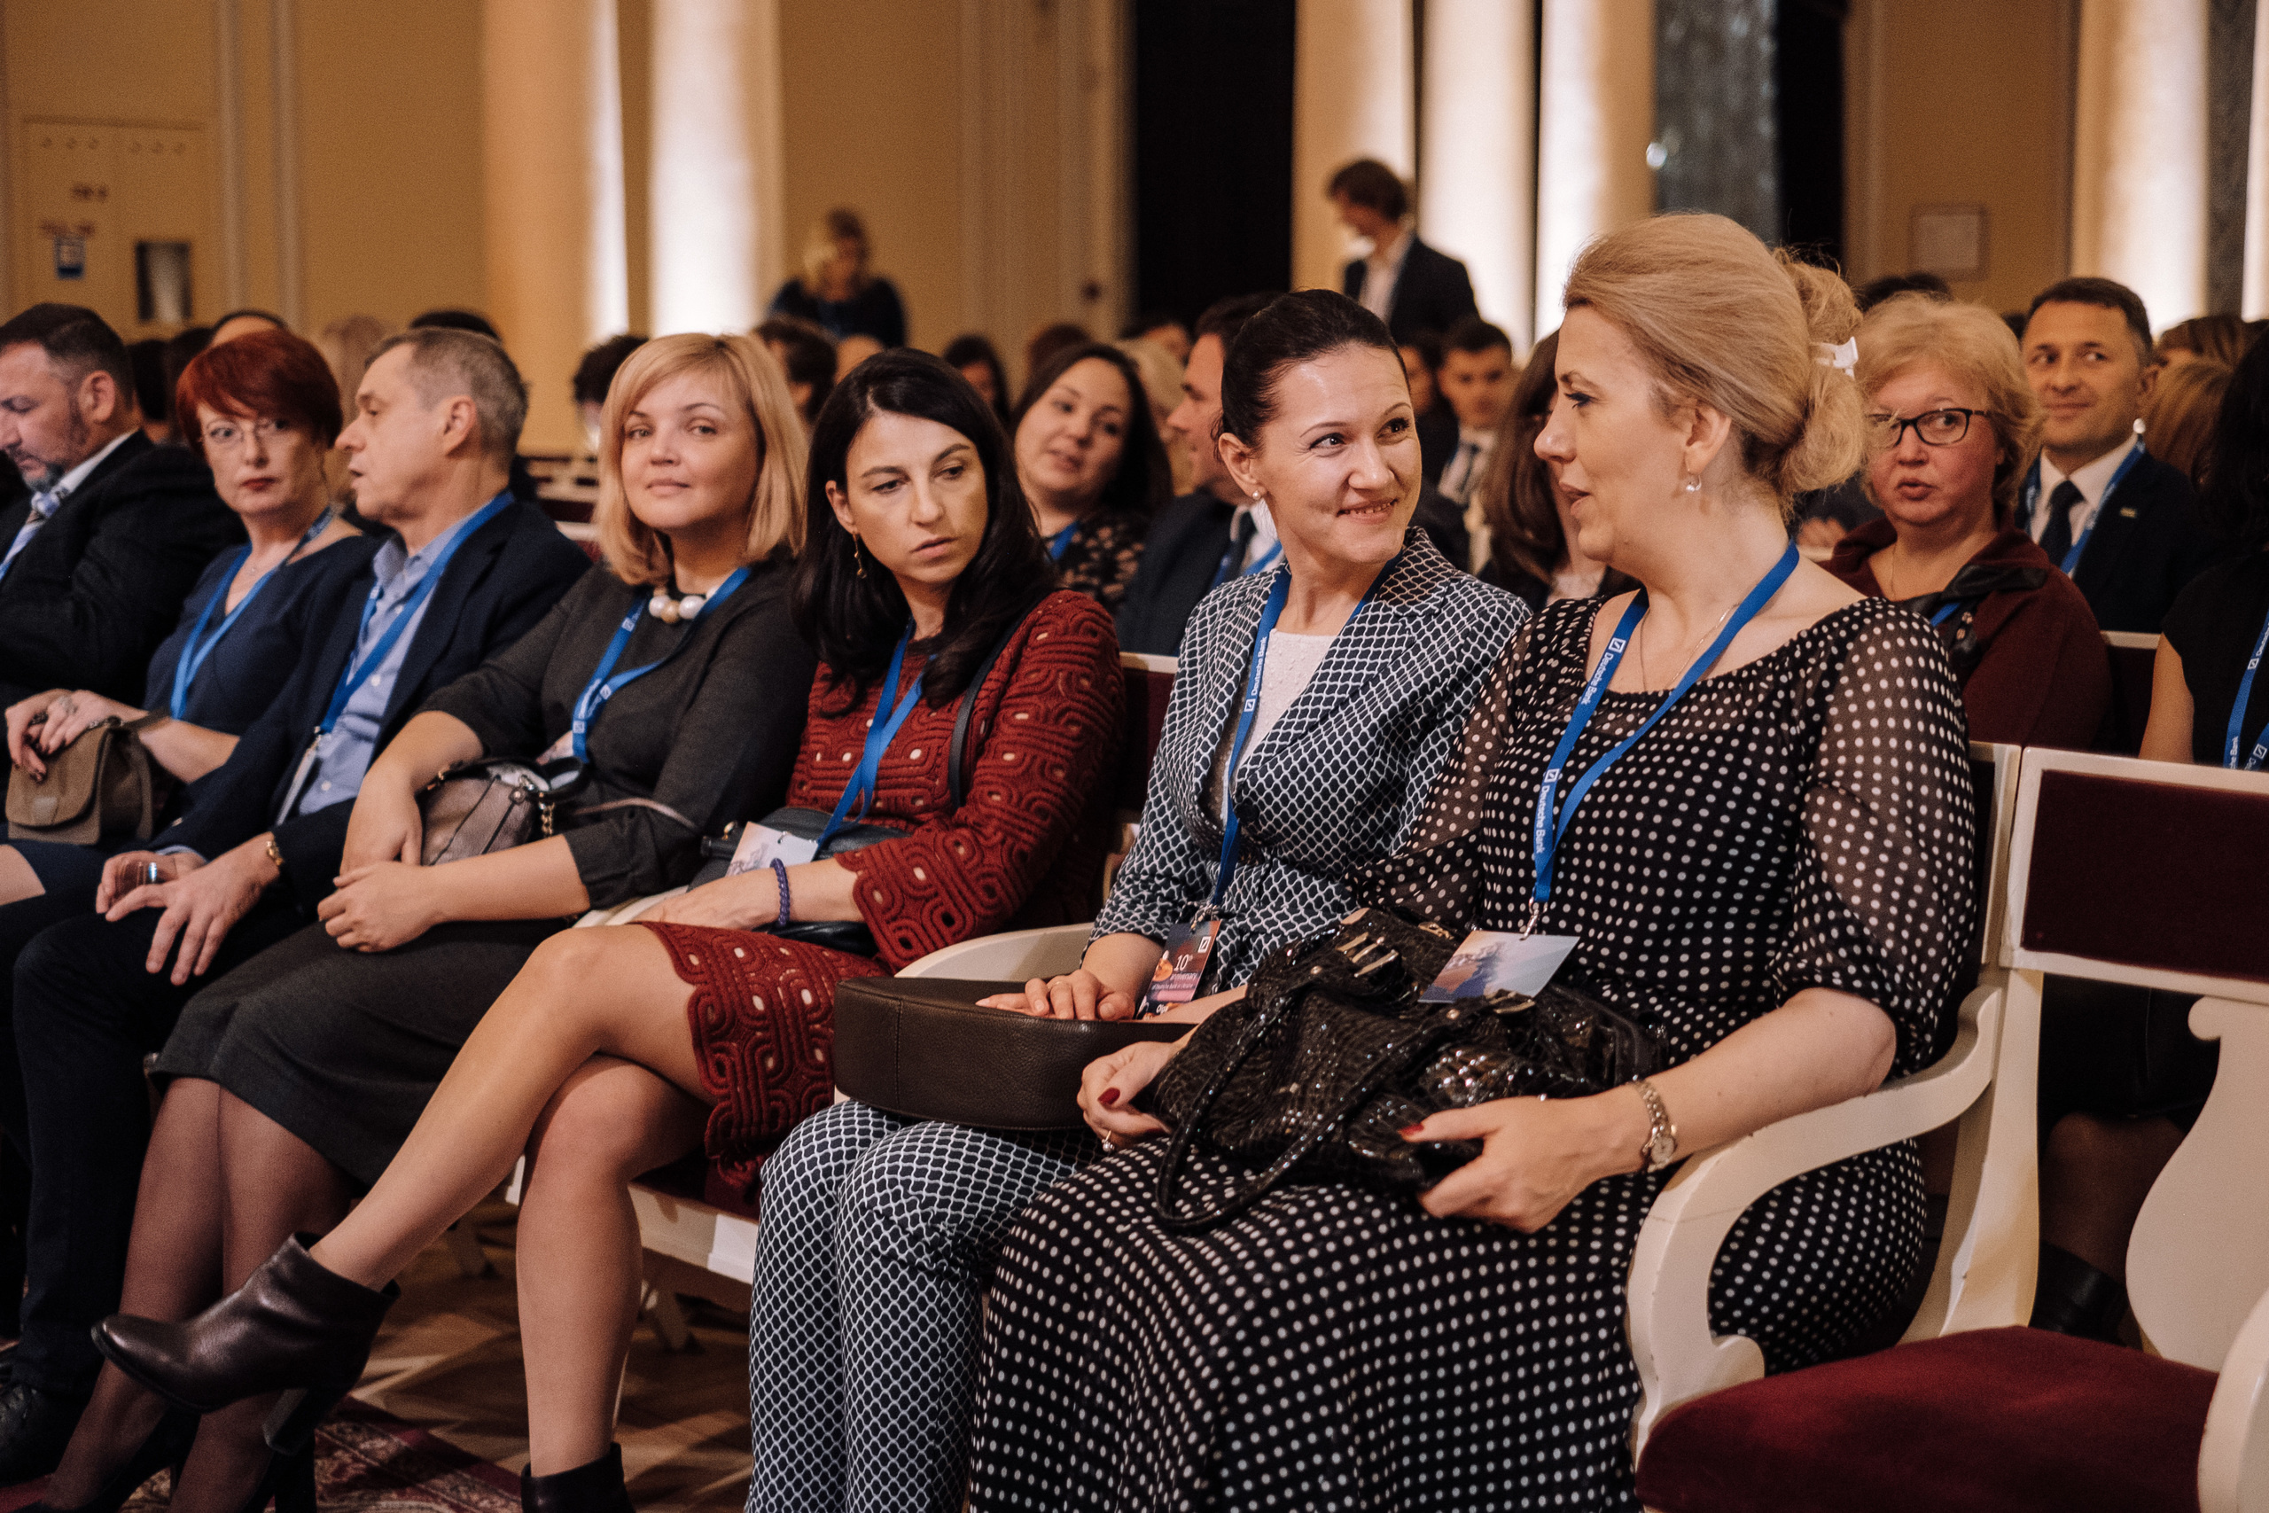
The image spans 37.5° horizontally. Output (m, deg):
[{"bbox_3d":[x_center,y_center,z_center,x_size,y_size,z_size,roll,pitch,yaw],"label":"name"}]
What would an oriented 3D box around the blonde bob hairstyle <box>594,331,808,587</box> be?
[{"bbox_3d":[-0.480,-0.329,3.700,0.225,0.275,0.230,1,6,14],"label":"blonde bob hairstyle"}]

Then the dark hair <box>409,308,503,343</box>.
[{"bbox_3d":[-1.173,-0.669,5.750,0.200,0.200,0.175,-5,8,-40],"label":"dark hair"}]

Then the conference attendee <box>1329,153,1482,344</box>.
[{"bbox_3d":[0.733,-0.718,9.000,0.320,1.780,0.500,-4,7,-37],"label":"conference attendee"}]

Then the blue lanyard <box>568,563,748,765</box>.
[{"bbox_3d":[-0.514,-0.099,3.620,0.180,0.240,0.220,4,7,37],"label":"blue lanyard"}]

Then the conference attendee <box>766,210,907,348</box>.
[{"bbox_3d":[-0.818,-0.681,9.200,0.460,1.670,0.300,1,6,8],"label":"conference attendee"}]

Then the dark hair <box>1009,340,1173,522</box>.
[{"bbox_3d":[-0.061,-0.459,4.720,0.220,0.250,0.210,11,6,-10],"label":"dark hair"}]

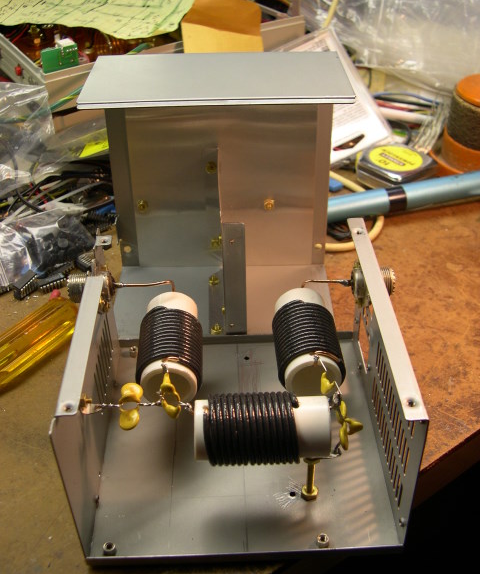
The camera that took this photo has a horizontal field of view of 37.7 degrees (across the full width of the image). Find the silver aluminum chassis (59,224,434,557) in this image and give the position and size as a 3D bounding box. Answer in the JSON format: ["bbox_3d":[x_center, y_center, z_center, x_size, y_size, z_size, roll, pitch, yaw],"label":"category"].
[{"bbox_3d":[-0.001,0.045,0.360,0.147,0.088,0.151,-2,37,0],"label":"silver aluminum chassis"}]

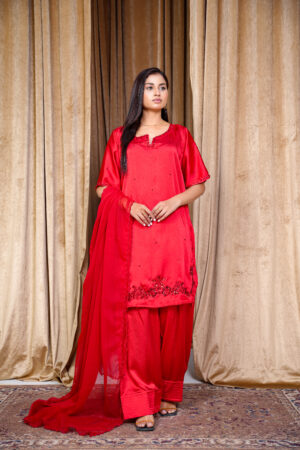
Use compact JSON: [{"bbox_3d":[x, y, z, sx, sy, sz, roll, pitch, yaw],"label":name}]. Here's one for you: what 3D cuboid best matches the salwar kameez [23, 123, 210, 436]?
[{"bbox_3d":[-0.152,0.216,2.972,0.900,1.420,0.500,0,2,0],"label":"salwar kameez"}]

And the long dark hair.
[{"bbox_3d":[-0.027,-0.505,2.960,0.240,0.510,0.220,-1,3,-18],"label":"long dark hair"}]

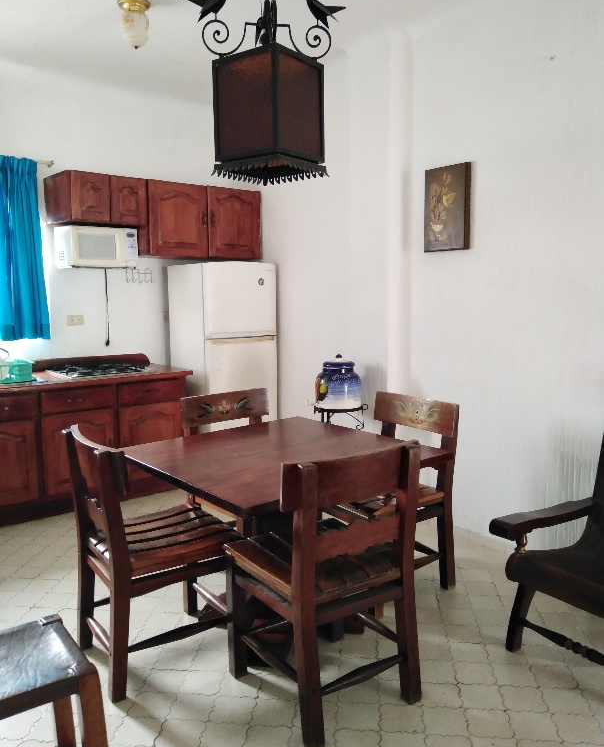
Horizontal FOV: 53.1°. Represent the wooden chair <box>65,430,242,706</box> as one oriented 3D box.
[{"bbox_3d":[-0.580,0.664,2.410,0.543,0.902,0.550,-6,9,-34],"label":"wooden chair"}]

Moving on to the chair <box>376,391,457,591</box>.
[{"bbox_3d":[0.386,0.588,2.925,0.550,0.902,0.543,-6,9,-34],"label":"chair"}]

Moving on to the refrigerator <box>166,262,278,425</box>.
[{"bbox_3d":[-0.642,-0.044,4.947,0.620,1.664,0.663,-6,9,-36],"label":"refrigerator"}]

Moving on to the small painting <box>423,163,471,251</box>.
[{"bbox_3d":[0.815,-0.925,3.412,0.046,0.464,0.281,-6,9,-36],"label":"small painting"}]

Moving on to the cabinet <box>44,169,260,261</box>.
[{"bbox_3d":[-1.076,-1.175,4.706,1.537,0.547,0.402,-6,9,-36],"label":"cabinet"}]

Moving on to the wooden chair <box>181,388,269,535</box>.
[{"bbox_3d":[-0.270,0.574,3.094,0.543,0.902,0.550,-6,9,-34],"label":"wooden chair"}]

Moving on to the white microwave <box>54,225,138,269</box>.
[{"bbox_3d":[-1.476,-0.895,4.376,0.465,0.282,0.359,-6,9,-36],"label":"white microwave"}]

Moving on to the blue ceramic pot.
[{"bbox_3d":[0.239,0.052,4.009,0.306,0.352,0.306,-1,7,0],"label":"blue ceramic pot"}]

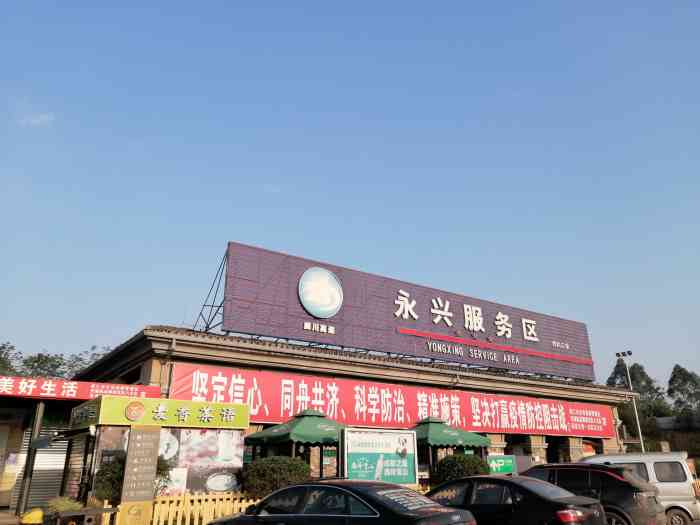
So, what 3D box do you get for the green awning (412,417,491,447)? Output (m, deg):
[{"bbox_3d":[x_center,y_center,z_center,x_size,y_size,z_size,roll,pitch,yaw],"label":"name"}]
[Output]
[{"bbox_3d":[3.033,6.258,20.146,2.890,1.079,2.890,13,-25,-32],"label":"green awning"}]

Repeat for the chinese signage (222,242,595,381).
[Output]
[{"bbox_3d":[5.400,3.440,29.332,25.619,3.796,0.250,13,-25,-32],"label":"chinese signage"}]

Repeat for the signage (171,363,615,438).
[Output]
[{"bbox_3d":[5.169,7.413,27.209,28.240,1.980,0.150,13,-25,-32],"label":"signage"}]

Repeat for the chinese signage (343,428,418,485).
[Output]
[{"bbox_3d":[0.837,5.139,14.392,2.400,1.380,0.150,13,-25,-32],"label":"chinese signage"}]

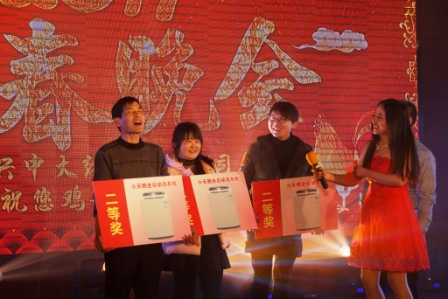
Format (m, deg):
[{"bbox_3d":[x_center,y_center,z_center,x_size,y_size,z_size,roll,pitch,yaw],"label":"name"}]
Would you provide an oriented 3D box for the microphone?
[{"bbox_3d":[0.604,0.135,6.250,0.068,0.250,0.068,-24,-6,0],"label":"microphone"}]

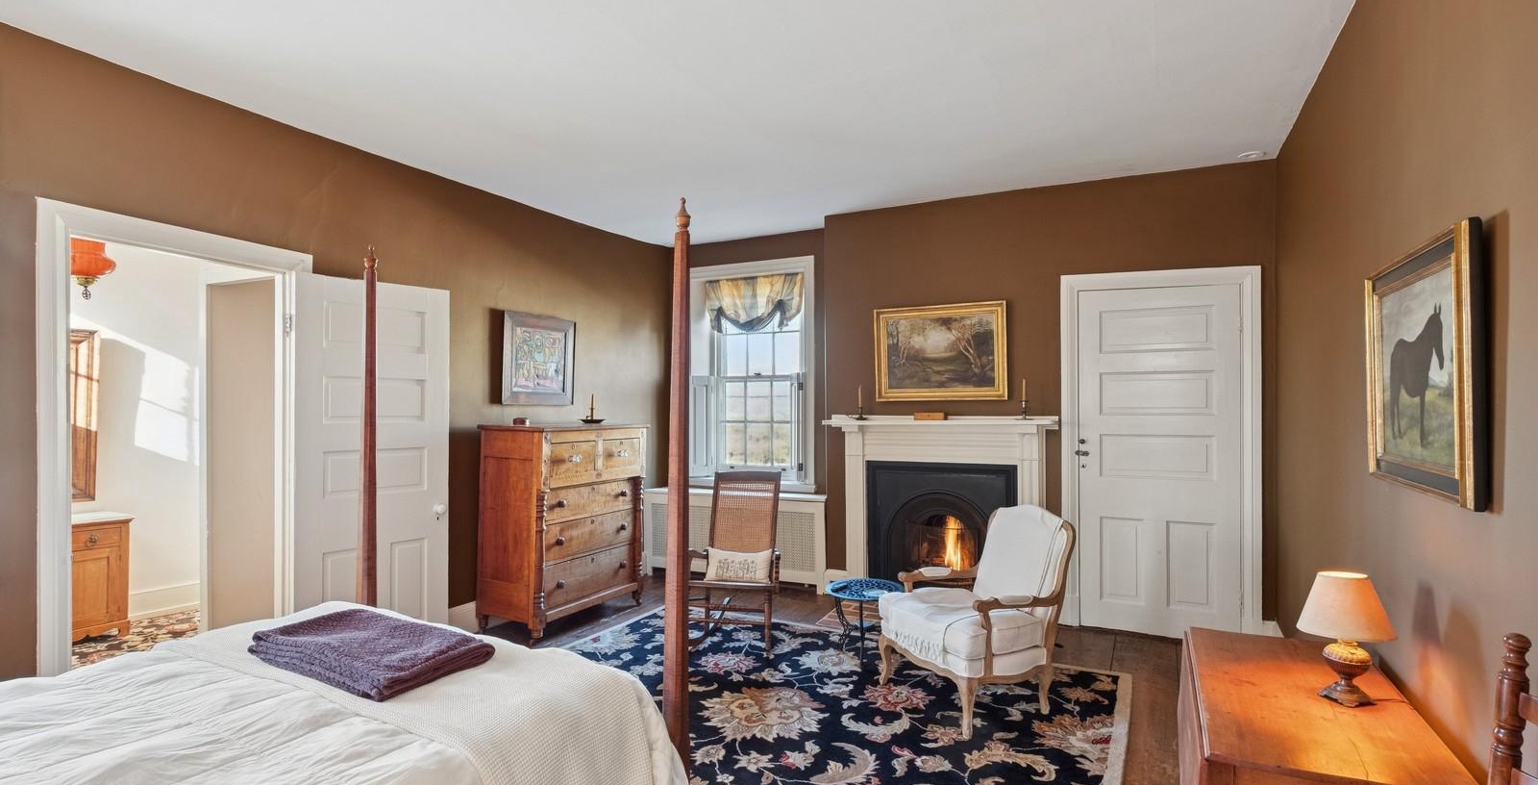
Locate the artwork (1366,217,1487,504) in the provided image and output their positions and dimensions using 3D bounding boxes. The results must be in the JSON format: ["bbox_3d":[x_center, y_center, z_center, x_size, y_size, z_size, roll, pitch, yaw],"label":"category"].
[{"bbox_3d":[1.644,-0.053,1.844,0.045,0.595,0.780,-1,-1,28],"label":"artwork"}]

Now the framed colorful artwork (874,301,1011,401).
[{"bbox_3d":[1.121,-0.257,4.817,0.880,0.640,0.050,-1,-1,28],"label":"framed colorful artwork"}]

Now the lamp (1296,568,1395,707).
[{"bbox_3d":[1.279,0.535,1.615,0.180,0.285,0.180,-1,-1,28],"label":"lamp"}]

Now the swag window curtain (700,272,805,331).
[{"bbox_3d":[-0.137,-0.706,5.971,0.960,0.470,0.130,-1,-1,28],"label":"swag window curtain"}]

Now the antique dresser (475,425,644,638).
[{"bbox_3d":[-1.294,0.830,4.650,0.530,1.210,0.980,-1,-1,28],"label":"antique dresser"}]

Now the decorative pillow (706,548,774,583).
[{"bbox_3d":[-0.165,0.955,4.030,0.390,0.200,0.110,0,-19,4],"label":"decorative pillow"}]

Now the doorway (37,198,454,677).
[{"bbox_3d":[-2.215,0.360,3.309,0.270,2.120,1.620,-1,-1,28],"label":"doorway"}]

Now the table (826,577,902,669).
[{"bbox_3d":[0.514,1.224,3.822,0.410,0.385,0.410,0,-1,0],"label":"table"}]

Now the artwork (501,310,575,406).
[{"bbox_3d":[-1.522,-0.211,4.811,0.045,0.575,0.630,-1,-1,28],"label":"artwork"}]

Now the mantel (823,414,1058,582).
[{"bbox_3d":[1.077,0.790,4.745,1.510,1.270,0.210,-1,-1,28],"label":"mantel"}]

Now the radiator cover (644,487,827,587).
[{"bbox_3d":[-0.214,1.090,5.651,1.560,0.710,0.410,-1,-1,28],"label":"radiator cover"}]

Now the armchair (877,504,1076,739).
[{"bbox_3d":[0.926,0.960,3.354,0.740,0.890,0.670,0,-1,-25],"label":"armchair"}]

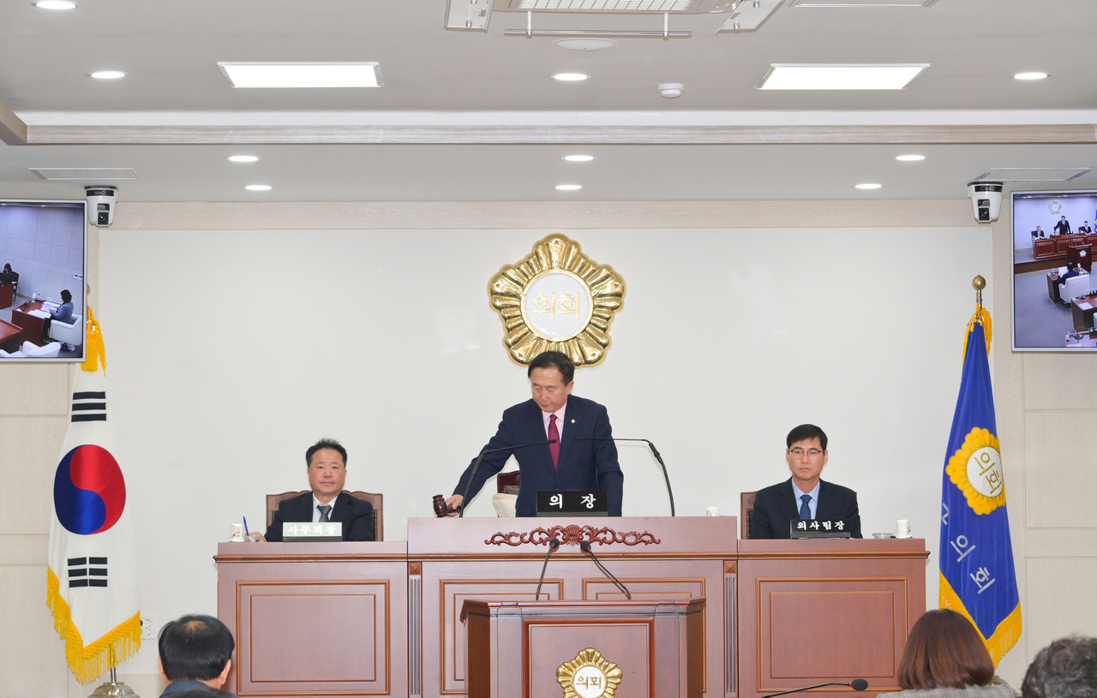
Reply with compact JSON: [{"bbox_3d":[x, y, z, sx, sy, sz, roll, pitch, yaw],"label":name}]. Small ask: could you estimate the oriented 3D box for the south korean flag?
[{"bbox_3d":[-2.107,0.686,11.980,0.430,1.710,0.280,0,-3,-2],"label":"south korean flag"}]

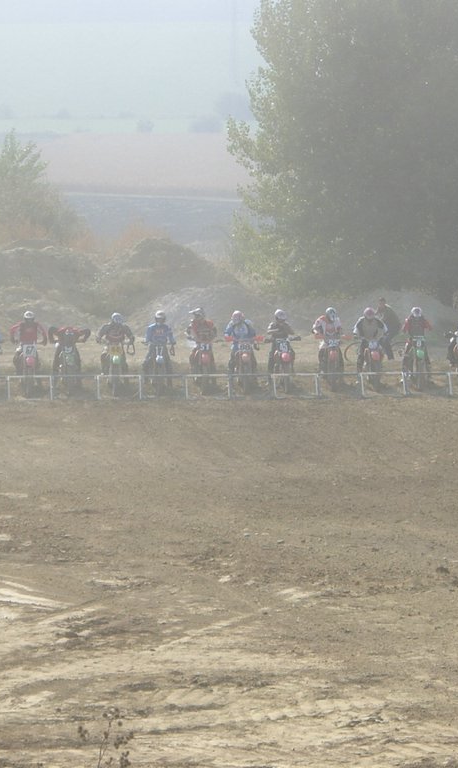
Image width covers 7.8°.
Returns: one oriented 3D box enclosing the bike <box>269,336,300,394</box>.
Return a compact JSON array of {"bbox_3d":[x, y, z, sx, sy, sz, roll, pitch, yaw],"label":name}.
[{"bbox_3d":[1.272,-0.460,79.321,0.800,1.220,2.100,-1,6,-5],"label":"bike"}]

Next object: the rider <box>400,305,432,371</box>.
[{"bbox_3d":[4.295,-0.899,77.245,0.760,1.690,0.850,0,5,-4],"label":"rider"}]

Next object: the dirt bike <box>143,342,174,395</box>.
[{"bbox_3d":[-1.604,-0.353,76.727,0.800,1.180,2.100,0,5,-4],"label":"dirt bike"}]

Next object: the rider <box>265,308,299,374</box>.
[{"bbox_3d":[1.235,-0.842,77.828,0.800,1.740,0.800,0,6,-4],"label":"rider"}]

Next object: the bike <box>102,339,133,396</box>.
[{"bbox_3d":[-2.535,-0.353,76.663,0.800,1.180,2.100,0,5,-4],"label":"bike"}]

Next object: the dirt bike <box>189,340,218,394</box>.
[{"bbox_3d":[-0.632,-0.473,77.382,0.800,1.230,2.100,0,6,-4],"label":"dirt bike"}]

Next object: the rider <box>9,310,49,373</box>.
[{"bbox_3d":[-4.582,-0.815,77.457,0.860,1.686,0.800,0,6,-4],"label":"rider"}]

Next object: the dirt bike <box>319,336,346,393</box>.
[{"bbox_3d":[2.309,-0.518,77.572,0.800,1.230,2.100,0,6,-4],"label":"dirt bike"}]

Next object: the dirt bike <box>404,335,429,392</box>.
[{"bbox_3d":[4.371,-0.506,79.654,0.800,1.220,2.100,-1,6,-5],"label":"dirt bike"}]

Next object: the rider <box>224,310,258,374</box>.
[{"bbox_3d":[0.265,-0.824,77.767,0.780,1.682,0.800,0,6,-4],"label":"rider"}]

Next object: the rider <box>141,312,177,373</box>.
[{"bbox_3d":[-1.606,-0.803,76.838,0.780,1.680,0.850,0,5,-4],"label":"rider"}]

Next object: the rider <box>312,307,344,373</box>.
[{"bbox_3d":[2.252,-0.875,77.104,0.760,1.730,0.850,0,5,-4],"label":"rider"}]

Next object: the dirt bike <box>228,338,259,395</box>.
[{"bbox_3d":[0.339,-0.425,79.220,0.800,1.220,2.100,-1,6,-5],"label":"dirt bike"}]

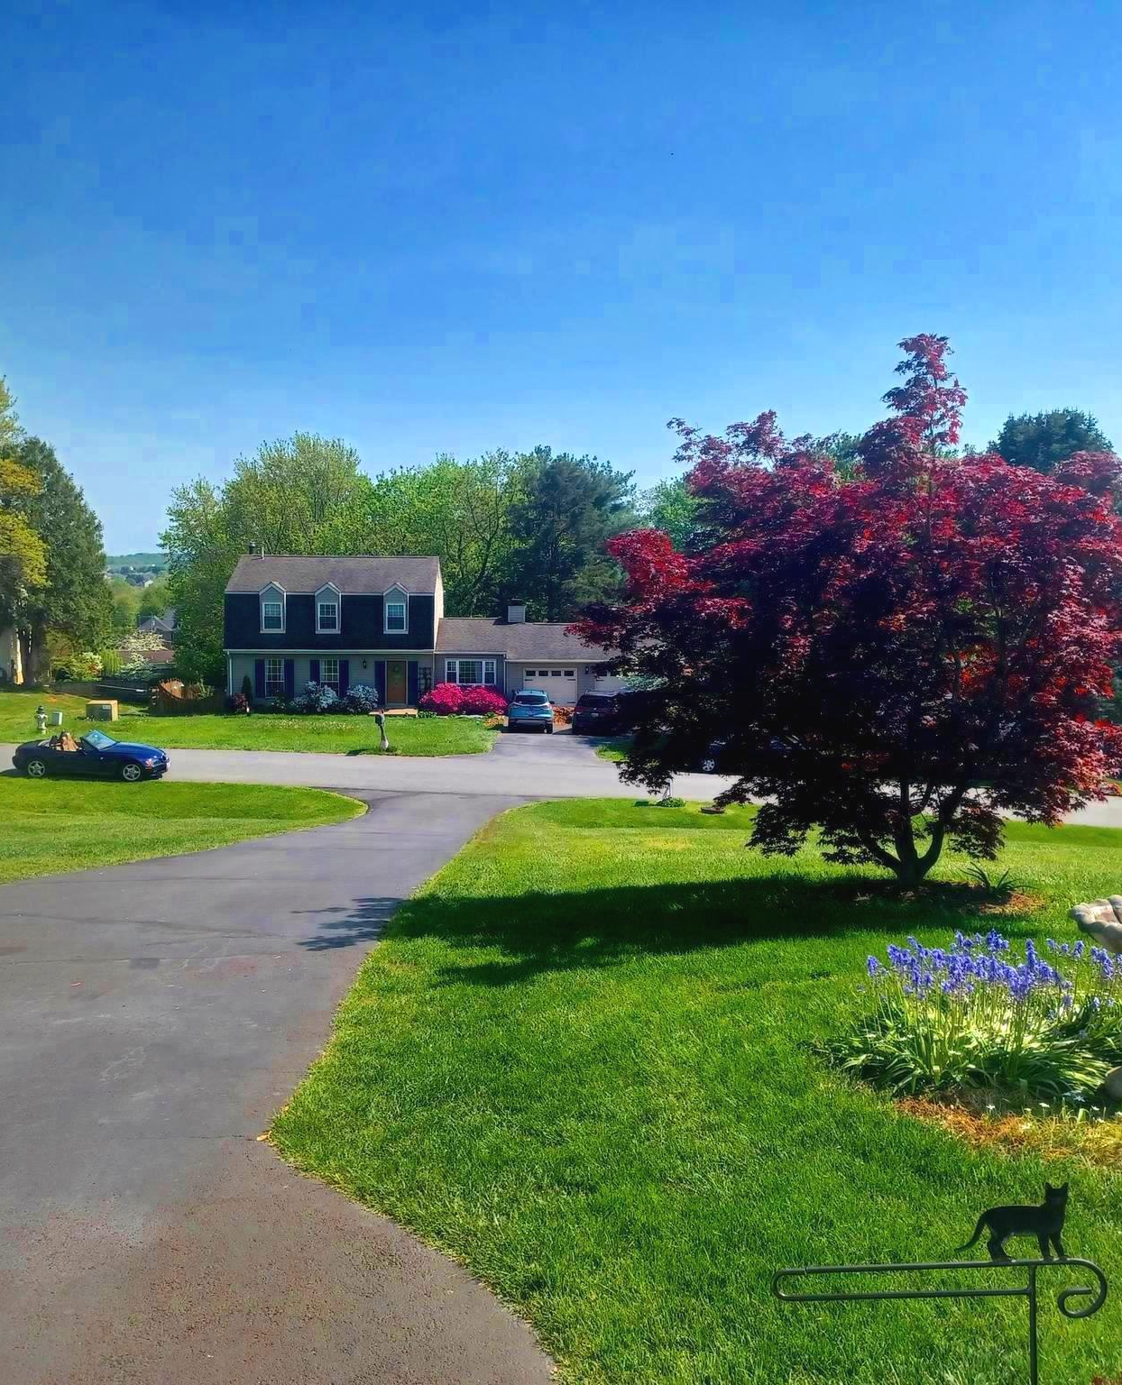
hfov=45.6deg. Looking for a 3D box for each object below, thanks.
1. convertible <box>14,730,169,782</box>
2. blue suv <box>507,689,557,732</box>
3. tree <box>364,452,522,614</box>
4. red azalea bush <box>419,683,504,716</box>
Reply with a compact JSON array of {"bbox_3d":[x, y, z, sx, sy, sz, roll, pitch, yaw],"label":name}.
[{"bbox_3d":[-12.181,1.580,34.787,4.030,1.280,1.700,2,5,3],"label":"convertible"},{"bbox_3d":[-1.264,0.665,57.098,1.870,1.680,4.550,0,5,1],"label":"blue suv"},{"bbox_3d":[-7.230,-7.365,81.669,9.800,14.800,9.500,0,5,0],"label":"tree"},{"bbox_3d":[-4.491,0.341,61.085,3.900,1.400,1.800,0,5,0],"label":"red azalea bush"}]

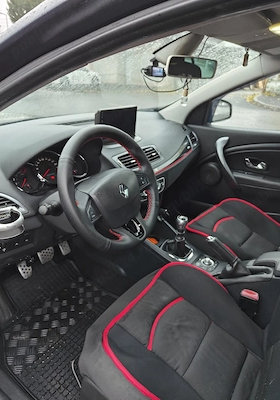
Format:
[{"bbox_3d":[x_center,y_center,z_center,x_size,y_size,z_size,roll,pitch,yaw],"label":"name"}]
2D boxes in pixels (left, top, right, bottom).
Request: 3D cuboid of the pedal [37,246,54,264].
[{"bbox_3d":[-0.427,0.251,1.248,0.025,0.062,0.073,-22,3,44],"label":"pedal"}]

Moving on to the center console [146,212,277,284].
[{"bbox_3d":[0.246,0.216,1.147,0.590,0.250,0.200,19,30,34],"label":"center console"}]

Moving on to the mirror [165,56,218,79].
[{"bbox_3d":[0.170,-0.446,0.940,0.238,0.063,0.038,-15,31,-35],"label":"mirror"}]

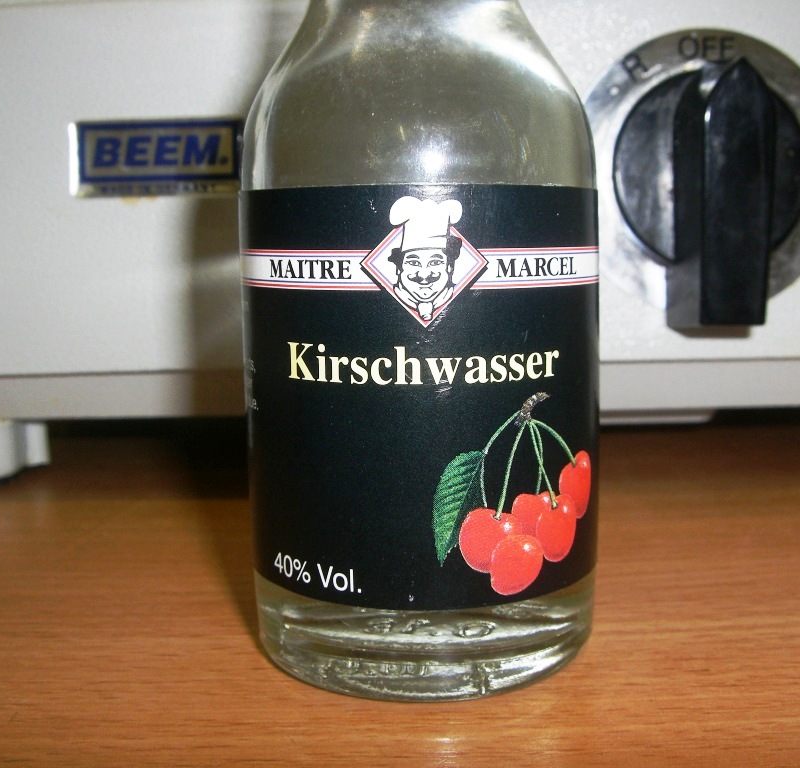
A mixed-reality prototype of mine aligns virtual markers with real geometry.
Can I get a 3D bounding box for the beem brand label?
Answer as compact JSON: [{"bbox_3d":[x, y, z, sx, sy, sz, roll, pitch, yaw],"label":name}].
[{"bbox_3d":[-0.053,-0.049,0.246,0.038,0.017,0.002,-1,7,0],"label":"beem brand label"}]

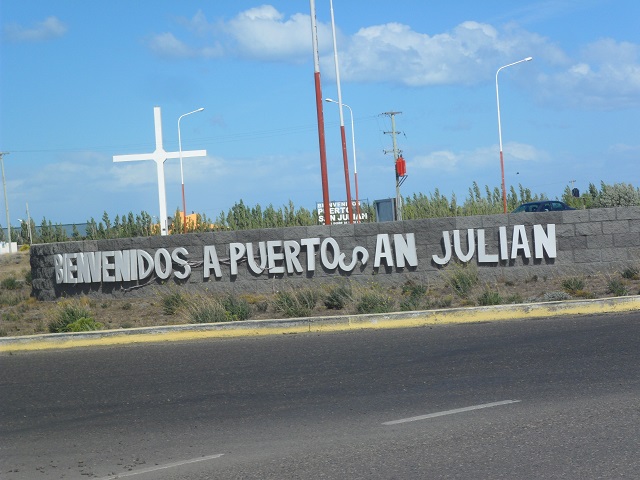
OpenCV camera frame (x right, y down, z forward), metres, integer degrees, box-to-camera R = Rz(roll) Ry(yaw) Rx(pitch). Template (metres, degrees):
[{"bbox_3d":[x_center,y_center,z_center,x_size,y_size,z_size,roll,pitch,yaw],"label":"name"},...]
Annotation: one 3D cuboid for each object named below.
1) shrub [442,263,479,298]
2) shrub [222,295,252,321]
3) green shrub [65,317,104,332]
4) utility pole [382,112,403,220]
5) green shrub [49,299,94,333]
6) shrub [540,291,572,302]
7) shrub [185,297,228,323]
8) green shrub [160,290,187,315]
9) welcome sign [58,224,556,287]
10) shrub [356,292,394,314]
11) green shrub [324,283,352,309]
[{"bbox_3d":[2.041,0.588,29.000,0.512,0.507,0.444,-3,0,0],"label":"shrub"},{"bbox_3d":[-1.157,0.947,28.000,0.412,0.354,0.379,-3,0,0],"label":"shrub"},{"bbox_3d":[-3.255,1.168,27.600,0.542,0.214,0.498,-3,0,0],"label":"green shrub"},{"bbox_3d":[5.300,-3.900,138.000,1.450,9.800,1.100,-3,0,0],"label":"utility pole"},{"bbox_3d":[-3.460,1.051,27.800,0.628,0.459,0.576,-3,0,0],"label":"green shrub"},{"bbox_3d":[3.376,0.806,28.500,0.448,0.166,0.411,-3,0,0],"label":"shrub"},{"bbox_3d":[-1.586,0.971,27.900,0.603,0.352,0.553,-3,0,0],"label":"shrub"},{"bbox_3d":[-2.150,0.917,29.300,0.374,0.342,0.343,-3,0,0],"label":"green shrub"},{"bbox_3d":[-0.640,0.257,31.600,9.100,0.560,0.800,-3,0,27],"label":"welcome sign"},{"bbox_3d":[0.781,0.894,28.100,0.524,0.300,0.481,-3,0,0],"label":"shrub"},{"bbox_3d":[0.265,0.809,28.600,0.393,0.389,0.361,-3,0,0],"label":"green shrub"}]

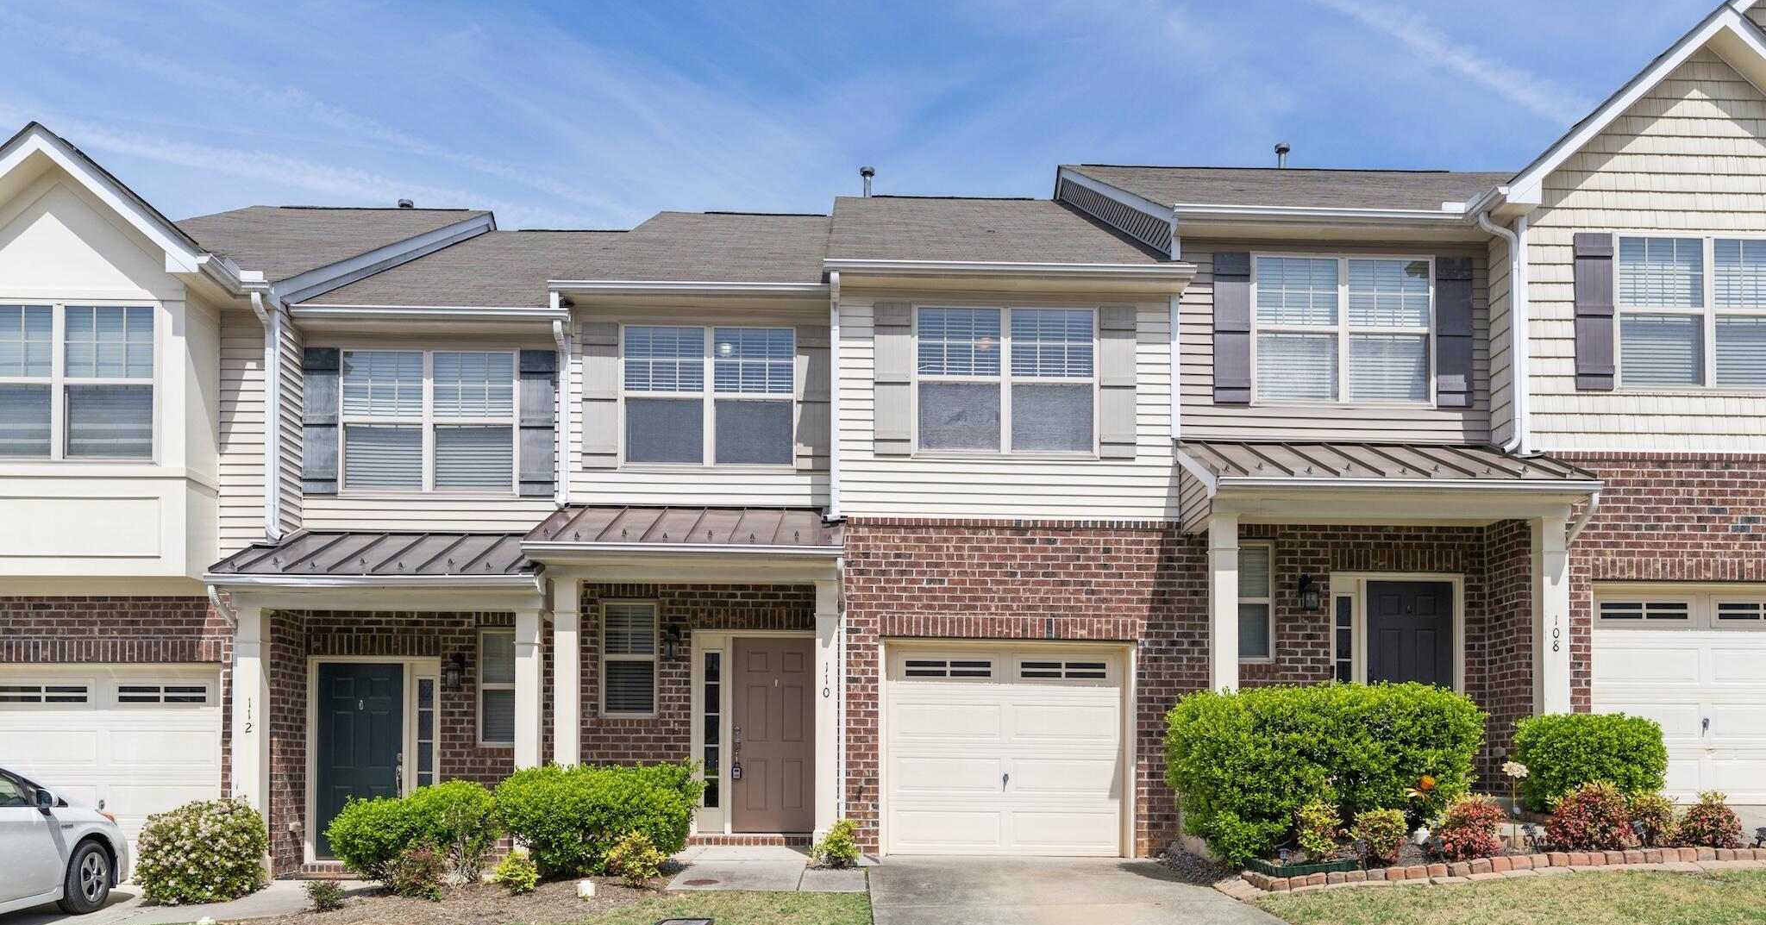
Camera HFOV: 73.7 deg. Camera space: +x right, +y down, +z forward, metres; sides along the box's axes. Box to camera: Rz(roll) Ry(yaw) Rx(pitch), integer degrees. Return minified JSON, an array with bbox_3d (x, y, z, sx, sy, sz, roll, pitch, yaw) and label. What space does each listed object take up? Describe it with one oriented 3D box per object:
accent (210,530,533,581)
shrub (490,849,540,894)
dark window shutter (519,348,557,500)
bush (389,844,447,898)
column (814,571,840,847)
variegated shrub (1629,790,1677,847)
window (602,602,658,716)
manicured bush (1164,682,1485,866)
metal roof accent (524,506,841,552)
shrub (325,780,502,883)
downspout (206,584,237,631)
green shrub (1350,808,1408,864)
[{"bbox_3d":[-4.606,0.865,11.262,2.888,0.345,1.370,0,-1,-2],"label":"accent"},{"bbox_3d":[-3.129,3.476,9.999,0.430,0.390,0.420,0,-1,-1],"label":"shrub"},{"bbox_3d":[-3.558,-0.405,12.120,0.385,1.510,0.050,0,-1,-1],"label":"dark window shutter"},{"bbox_3d":[-3.955,3.488,9.999,0.490,0.460,0.470,0,-1,-1],"label":"bush"},{"bbox_3d":[-0.517,2.371,10.900,0.240,2.550,0.240,0,-1,-1],"label":"column"},{"bbox_3d":[5.563,2.576,8.500,0.360,0.400,0.360,0,-1,-1],"label":"variegated shrub"},{"bbox_3d":[-2.585,2.008,12.020,0.580,1.180,0.100,0,-1,-1],"label":"window"},{"bbox_3d":[3.761,2.615,10.043,2.600,1.430,1.100,0,-1,-2],"label":"manicured bush"},{"bbox_3d":[-1.810,0.630,11.250,2.850,0.380,1.500,0,-1,-1],"label":"metal roof accent"},{"bbox_3d":[-4.171,3.285,10.454,1.550,0.920,1.000,0,-1,-1],"label":"shrub"},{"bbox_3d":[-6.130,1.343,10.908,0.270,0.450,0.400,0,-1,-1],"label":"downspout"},{"bbox_3d":[3.623,2.728,8.600,0.410,0.400,0.400,0,-1,-1],"label":"green shrub"}]

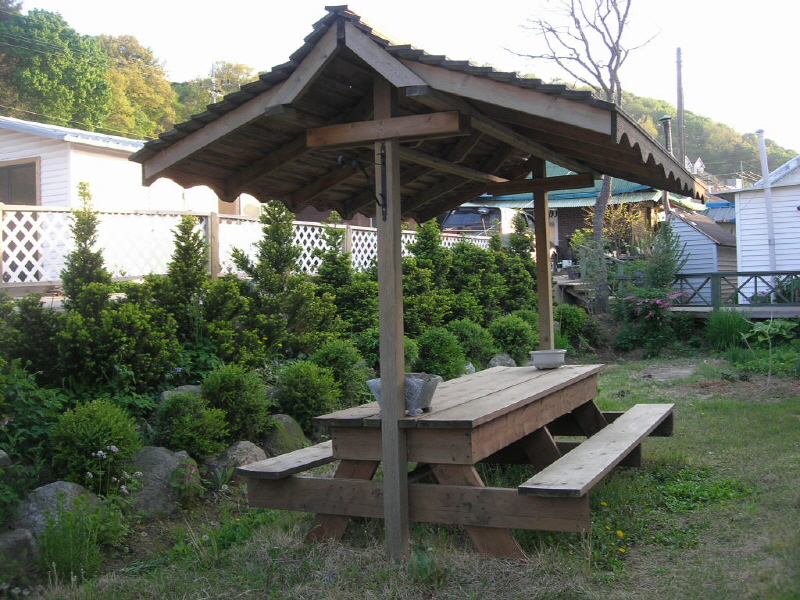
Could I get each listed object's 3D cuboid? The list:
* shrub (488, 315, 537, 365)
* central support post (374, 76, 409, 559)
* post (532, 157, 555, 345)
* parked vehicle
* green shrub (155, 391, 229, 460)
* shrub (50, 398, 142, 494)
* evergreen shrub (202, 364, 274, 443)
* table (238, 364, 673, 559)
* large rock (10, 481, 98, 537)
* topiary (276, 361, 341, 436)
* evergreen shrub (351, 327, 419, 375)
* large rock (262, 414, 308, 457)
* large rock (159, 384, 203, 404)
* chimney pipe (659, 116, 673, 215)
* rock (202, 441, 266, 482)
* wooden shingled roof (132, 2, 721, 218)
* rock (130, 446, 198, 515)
[{"bbox_3d":[1.563,0.577,12.200,0.670,0.740,0.670,-2,0,7],"label":"shrub"},{"bbox_3d":[-0.044,0.091,4.672,0.094,2.548,0.094,-2,0,25],"label":"central support post"},{"bbox_3d":[1.249,0.051,7.508,0.094,2.548,0.094,-2,0,25],"label":"post"},{"bbox_3d":[2.921,-1.459,24.655,1.780,1.900,4.600,-2,0,27],"label":"parked vehicle"},{"bbox_3d":[-1.430,0.870,6.020,0.480,0.480,0.480,-2,0,-11],"label":"green shrub"},{"bbox_3d":[-2.074,1.001,6.000,0.630,0.660,0.620,-2,0,-19],"label":"shrub"},{"bbox_3d":[-1.306,0.837,7.100,0.580,0.630,0.580,-2,0,0],"label":"evergreen shrub"},{"bbox_3d":[0.651,0.976,6.082,1.989,0.740,3.311,-2,0,25],"label":"table"},{"bbox_3d":[-2.158,1.325,5.500,0.570,0.380,0.450,-2,0,-21],"label":"large rock"},{"bbox_3d":[-0.843,0.888,8.000,0.600,0.660,0.600,-2,0,0],"label":"topiary"},{"bbox_3d":[-0.169,0.607,9.600,0.700,0.640,0.680,-2,0,0],"label":"evergreen shrub"},{"bbox_3d":[-1.019,1.222,7.750,0.460,0.430,0.420,-2,0,-7],"label":"large rock"},{"bbox_3d":[-1.865,0.852,7.600,0.500,0.270,0.380,-2,0,-14],"label":"large rock"},{"bbox_3d":[6.664,-3.369,22.000,0.300,2.550,0.300,-2,0,25],"label":"chimney pipe"},{"bbox_3d":[-1.300,1.277,6.900,0.500,0.350,0.420,-2,0,-11],"label":"rock"},{"bbox_3d":[0.501,-1.029,5.743,2.622,0.794,3.589,-2,0,26],"label":"wooden shingled roof"},{"bbox_3d":[-1.502,1.157,5.600,0.450,0.450,0.420,-2,0,25],"label":"rock"}]

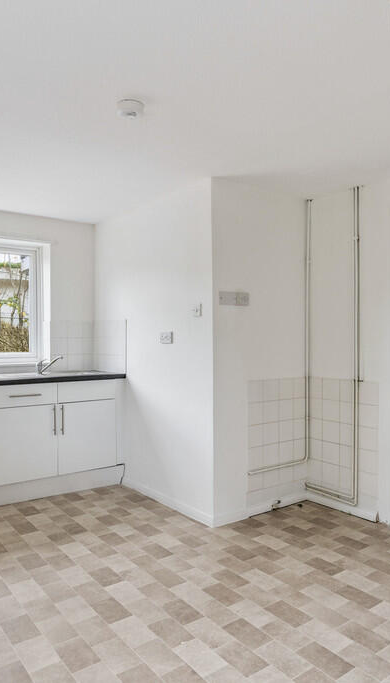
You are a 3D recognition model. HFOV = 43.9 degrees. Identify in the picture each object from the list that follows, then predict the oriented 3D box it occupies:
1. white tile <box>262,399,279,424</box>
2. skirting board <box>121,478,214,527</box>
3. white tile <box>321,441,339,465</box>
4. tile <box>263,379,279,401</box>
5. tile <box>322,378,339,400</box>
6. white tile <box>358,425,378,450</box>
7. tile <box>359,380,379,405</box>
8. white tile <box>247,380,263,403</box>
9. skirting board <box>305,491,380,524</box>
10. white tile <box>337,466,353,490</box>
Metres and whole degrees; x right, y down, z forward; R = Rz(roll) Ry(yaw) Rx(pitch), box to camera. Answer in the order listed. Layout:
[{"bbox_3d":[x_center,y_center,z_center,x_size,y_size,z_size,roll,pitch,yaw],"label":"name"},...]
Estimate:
[{"bbox_3d":[0.540,0.498,3.438,0.150,0.150,0.008,0,0,-37],"label":"white tile"},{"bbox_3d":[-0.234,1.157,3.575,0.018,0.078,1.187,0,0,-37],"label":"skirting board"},{"bbox_3d":[0.994,0.810,3.514,0.010,0.151,0.151,0,0,-37],"label":"white tile"},{"bbox_3d":[0.534,0.348,3.416,0.150,0.150,0.010,0,0,-36],"label":"tile"},{"bbox_3d":[0.993,0.351,3.511,0.010,0.151,0.151,0,0,-37],"label":"tile"},{"bbox_3d":[1.178,0.658,3.269,0.010,0.151,0.151,0,0,-37],"label":"white tile"},{"bbox_3d":[1.178,0.352,3.267,0.010,0.151,0.151,0,0,-37],"label":"tile"},{"bbox_3d":[0.418,0.346,3.347,0.150,0.150,0.008,0,0,-37],"label":"white tile"},{"bbox_3d":[1.025,1.157,3.417,0.016,0.067,0.595,0,0,-37],"label":"skirting board"},{"bbox_3d":[1.071,0.949,3.340,0.010,0.150,0.150,0,0,-36],"label":"white tile"}]

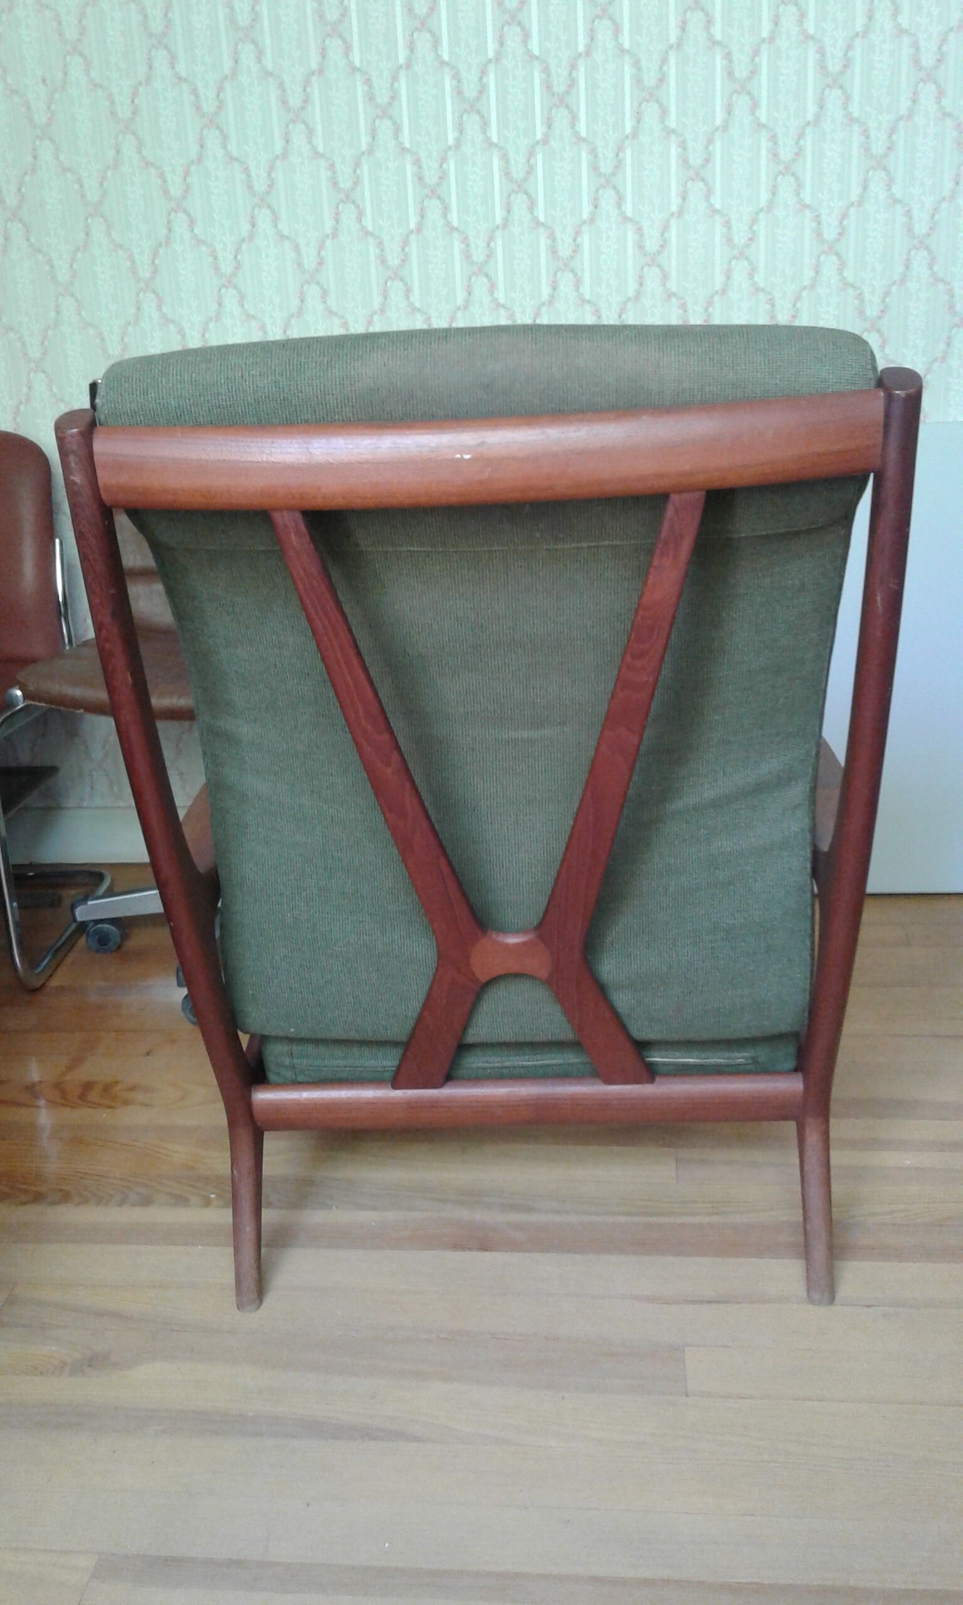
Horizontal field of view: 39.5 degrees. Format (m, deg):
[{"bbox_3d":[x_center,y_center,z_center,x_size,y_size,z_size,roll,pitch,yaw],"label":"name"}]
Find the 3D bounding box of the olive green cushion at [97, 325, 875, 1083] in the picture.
[{"bbox_3d":[0.022,-0.063,1.189,0.545,0.650,0.150,-2,36,2],"label":"olive green cushion"}]

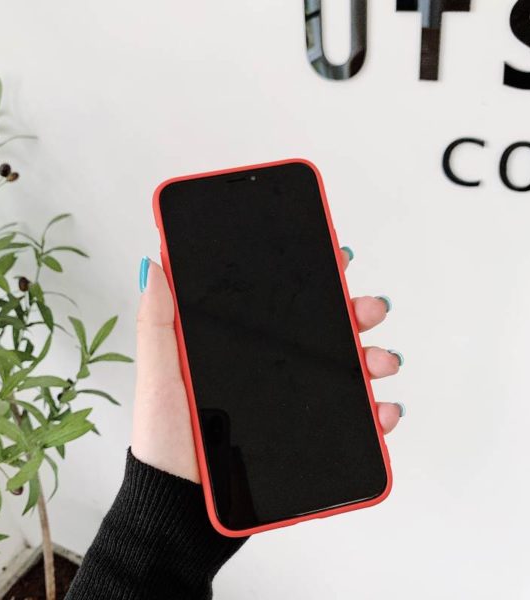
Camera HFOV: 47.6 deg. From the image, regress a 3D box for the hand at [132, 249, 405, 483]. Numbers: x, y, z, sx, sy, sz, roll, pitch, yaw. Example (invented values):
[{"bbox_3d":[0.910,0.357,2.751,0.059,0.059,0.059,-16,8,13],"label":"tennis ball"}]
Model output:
[{"bbox_3d":[0.005,0.030,0.284,0.122,0.108,0.068,0,-11,-7],"label":"hand"}]

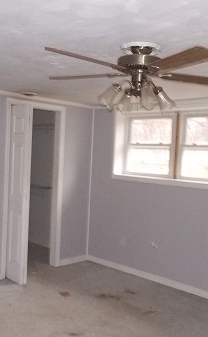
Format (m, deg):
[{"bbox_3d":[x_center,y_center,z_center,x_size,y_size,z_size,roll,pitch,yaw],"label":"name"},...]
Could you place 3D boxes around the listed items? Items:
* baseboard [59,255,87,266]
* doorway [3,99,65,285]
[{"bbox_3d":[-0.399,1.269,5.160,0.016,0.076,0.505,4,2,44],"label":"baseboard"},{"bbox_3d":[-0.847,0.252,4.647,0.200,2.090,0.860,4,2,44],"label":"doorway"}]

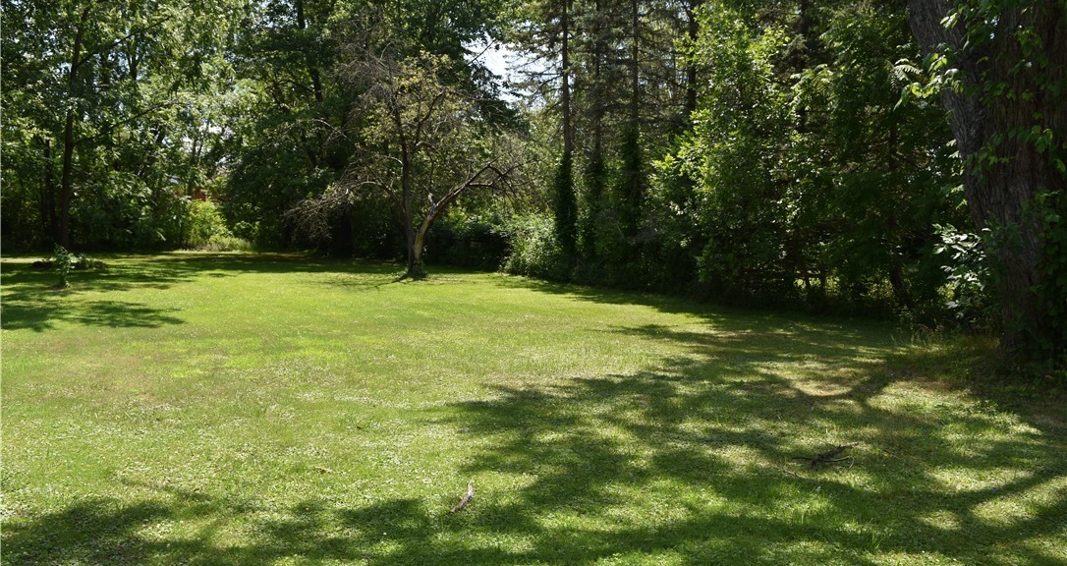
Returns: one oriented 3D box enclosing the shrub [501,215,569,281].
[{"bbox_3d":[0.010,-0.920,20.900,1.800,1.750,1.600,0,5,0],"label":"shrub"}]

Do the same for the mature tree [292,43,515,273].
[{"bbox_3d":[-3.350,-3.130,20.900,5.800,5.900,5.200,0,5,0],"label":"mature tree"}]

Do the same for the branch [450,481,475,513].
[{"bbox_3d":[-0.403,1.200,4.530,0.090,0.050,0.440,1,5,10],"label":"branch"}]

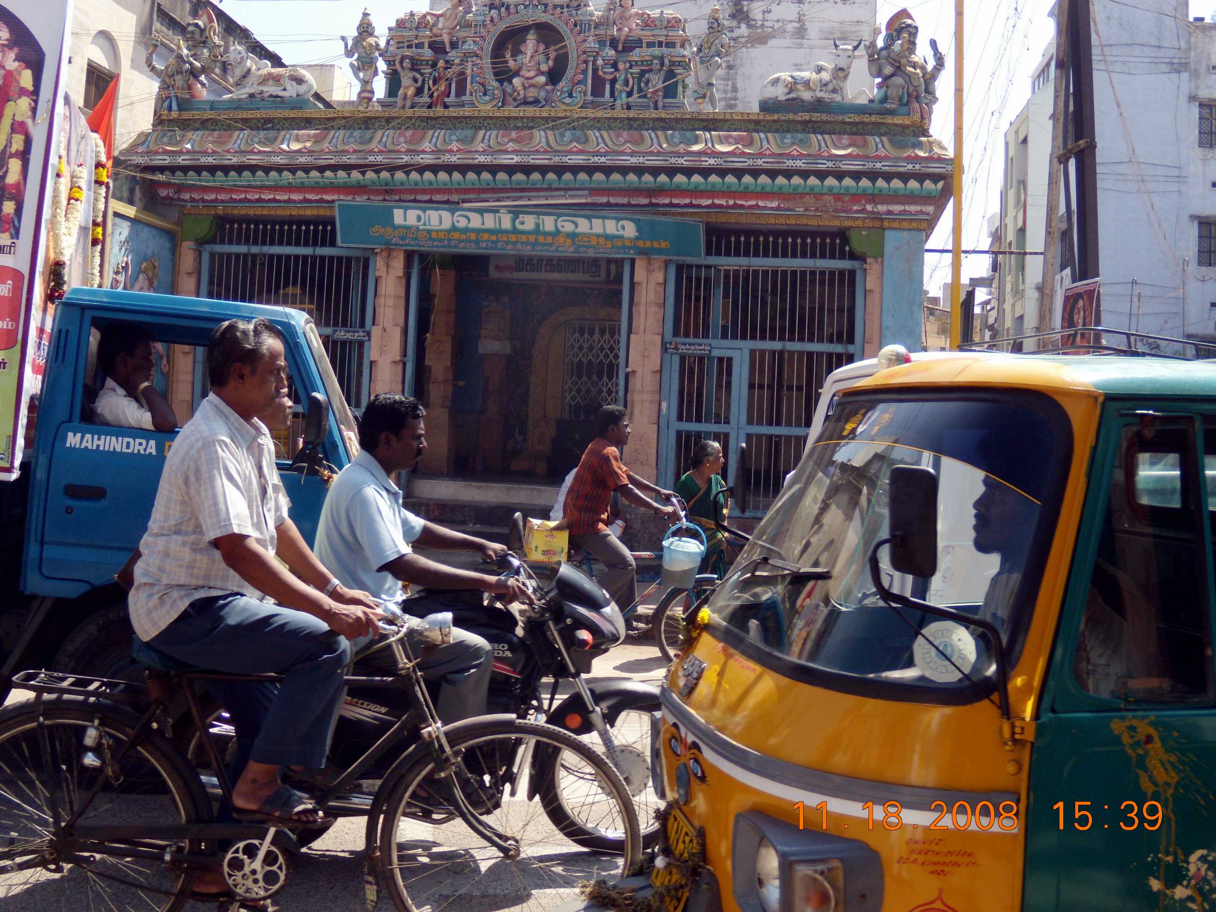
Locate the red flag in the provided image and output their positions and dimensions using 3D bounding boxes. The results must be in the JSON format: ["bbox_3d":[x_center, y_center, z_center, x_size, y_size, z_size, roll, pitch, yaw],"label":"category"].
[{"bbox_3d":[-3.500,-2.320,8.750,0.240,0.680,0.120,3,-1,-10],"label":"red flag"}]

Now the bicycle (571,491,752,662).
[{"bbox_3d":[0.090,0.895,8.300,1.800,1.080,0.550,3,-1,-14],"label":"bicycle"}]

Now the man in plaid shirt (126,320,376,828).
[{"bbox_3d":[-0.920,0.410,3.320,0.720,1.530,0.560,3,-1,-13],"label":"man in plaid shirt"}]

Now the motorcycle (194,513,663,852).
[{"bbox_3d":[-0.600,0.800,4.340,1.950,1.130,0.750,3,-1,-10],"label":"motorcycle"}]

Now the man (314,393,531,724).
[{"bbox_3d":[-0.630,0.430,4.340,0.770,1.300,0.580,3,-1,-9],"label":"man"}]

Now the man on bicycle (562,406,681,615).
[{"bbox_3d":[0.075,0.420,8.280,0.800,1.450,0.500,3,-1,-14],"label":"man on bicycle"}]

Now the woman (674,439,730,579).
[{"bbox_3d":[0.690,0.640,9.300,0.450,1.520,0.320,3,-1,-40],"label":"woman"}]

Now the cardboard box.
[{"bbox_3d":[-0.393,0.535,8.120,0.250,0.260,0.230,3,-1,-16],"label":"cardboard box"}]

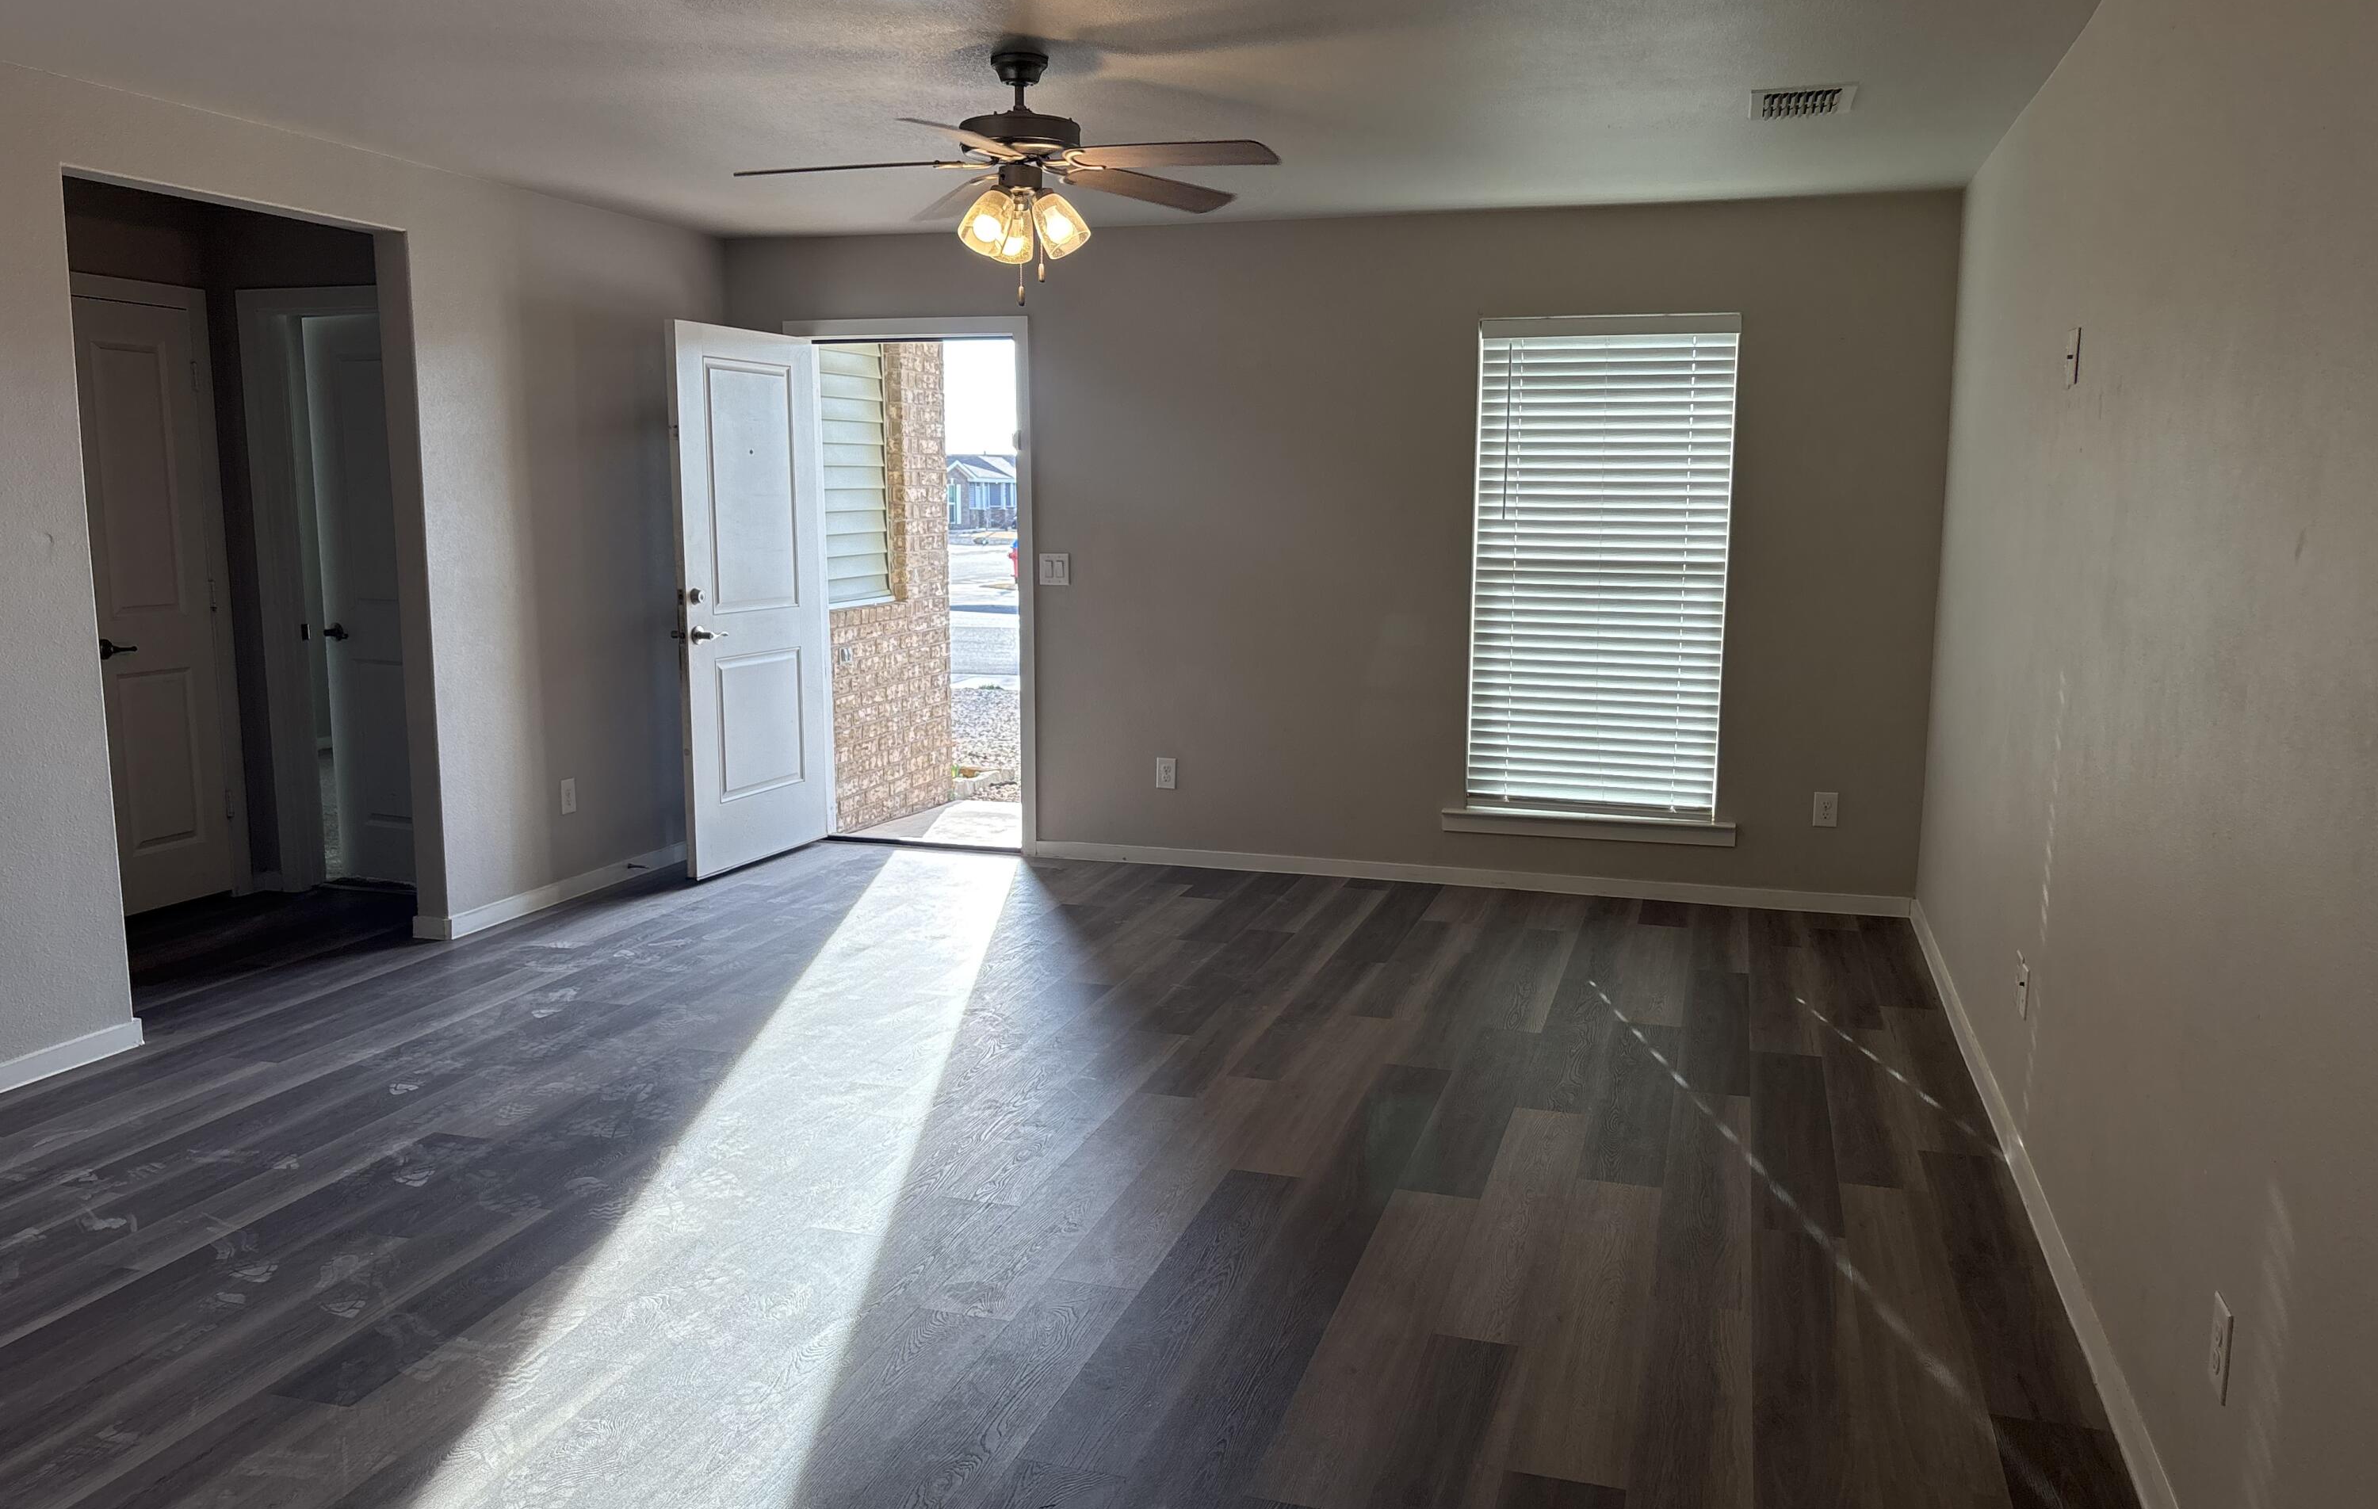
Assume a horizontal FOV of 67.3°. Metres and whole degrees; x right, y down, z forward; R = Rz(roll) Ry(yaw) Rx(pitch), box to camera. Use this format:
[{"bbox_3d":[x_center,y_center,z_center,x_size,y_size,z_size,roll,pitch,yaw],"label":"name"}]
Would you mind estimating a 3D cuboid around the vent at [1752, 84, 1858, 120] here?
[{"bbox_3d":[1.560,-1.652,4.545,0.250,0.020,0.360,3,9,17],"label":"vent"}]

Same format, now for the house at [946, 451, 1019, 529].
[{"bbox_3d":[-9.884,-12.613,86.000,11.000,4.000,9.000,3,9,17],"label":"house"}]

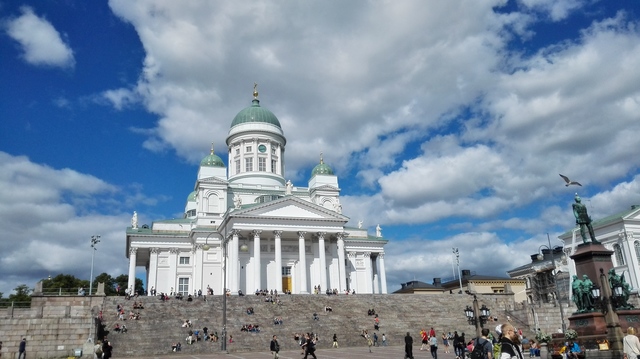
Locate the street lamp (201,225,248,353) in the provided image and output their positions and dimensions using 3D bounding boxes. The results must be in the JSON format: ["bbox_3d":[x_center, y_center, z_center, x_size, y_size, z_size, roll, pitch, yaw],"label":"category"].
[{"bbox_3d":[-11.556,13.006,57.774,5.400,15.142,0.900,4,-19,-19],"label":"street lamp"}]

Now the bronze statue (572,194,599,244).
[{"bbox_3d":[17.503,2.620,31.223,1.050,3.331,0.900,4,-19,-19],"label":"bronze statue"}]

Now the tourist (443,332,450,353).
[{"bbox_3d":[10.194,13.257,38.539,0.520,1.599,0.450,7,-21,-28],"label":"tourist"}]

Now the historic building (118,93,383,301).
[{"bbox_3d":[-17.114,1.642,128.459,61.500,62.000,61.500,4,-19,-19],"label":"historic building"}]

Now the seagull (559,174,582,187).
[{"bbox_3d":[10.552,0.042,20.000,1.150,0.270,0.420,28,-23,-33],"label":"seagull"}]

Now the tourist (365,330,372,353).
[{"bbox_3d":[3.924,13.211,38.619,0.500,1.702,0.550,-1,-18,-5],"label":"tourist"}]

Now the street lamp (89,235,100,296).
[{"bbox_3d":[-28.787,10.853,60.361,1.300,7.842,1.200,4,-19,-19],"label":"street lamp"}]

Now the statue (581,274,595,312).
[{"bbox_3d":[16.193,6.833,28.690,0.620,2.080,0.720,10,-22,-33],"label":"statue"}]

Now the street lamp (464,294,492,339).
[{"bbox_3d":[10.415,9.499,30.941,1.600,3.915,0.850,4,-19,-19],"label":"street lamp"}]

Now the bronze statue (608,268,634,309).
[{"bbox_3d":[17.957,6.540,28.423,1.150,2.392,1.000,4,-19,-19],"label":"bronze statue"}]

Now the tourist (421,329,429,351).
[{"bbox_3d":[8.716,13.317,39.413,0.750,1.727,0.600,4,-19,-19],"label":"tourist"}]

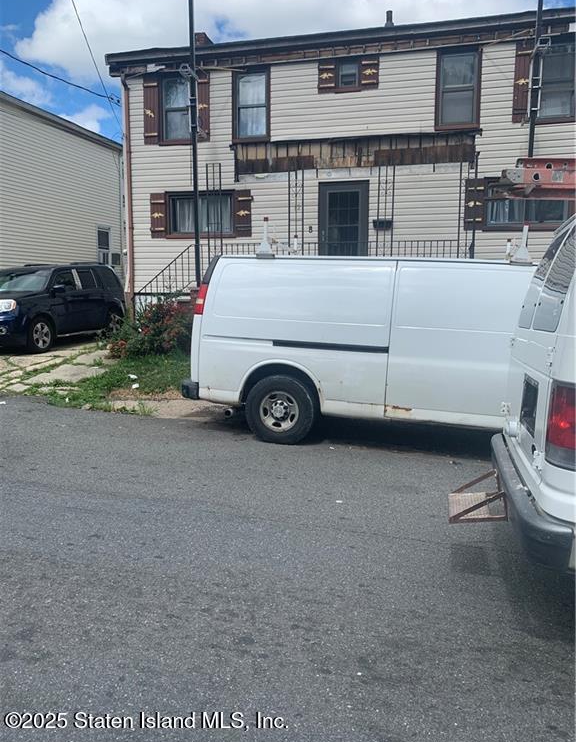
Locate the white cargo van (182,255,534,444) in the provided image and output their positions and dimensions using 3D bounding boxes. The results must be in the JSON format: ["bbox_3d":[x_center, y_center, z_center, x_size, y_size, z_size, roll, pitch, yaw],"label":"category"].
[{"bbox_3d":[1.894,-0.213,6.664,6.050,2.100,2.010,4,9,15],"label":"white cargo van"}]

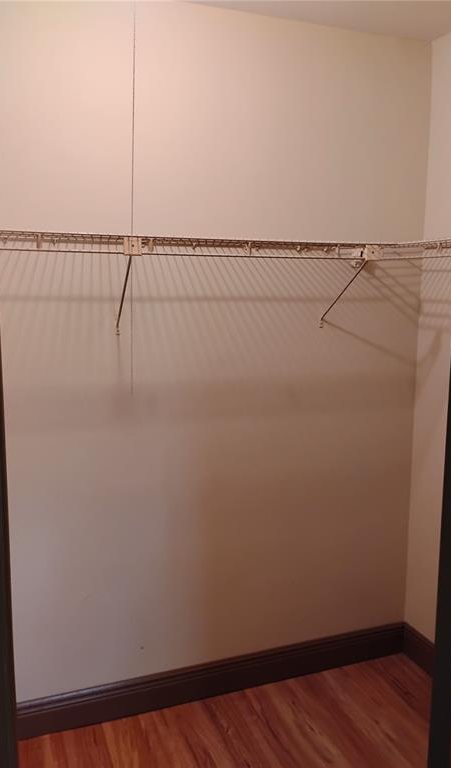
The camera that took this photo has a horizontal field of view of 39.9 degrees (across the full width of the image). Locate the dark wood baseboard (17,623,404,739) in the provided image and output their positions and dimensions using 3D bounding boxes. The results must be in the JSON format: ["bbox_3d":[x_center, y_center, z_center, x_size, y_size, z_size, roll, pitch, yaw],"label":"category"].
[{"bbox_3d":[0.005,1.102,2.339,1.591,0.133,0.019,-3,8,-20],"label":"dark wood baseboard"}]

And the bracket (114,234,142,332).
[{"bbox_3d":[-0.306,-0.286,1.869,0.049,0.284,0.306,-3,8,-20],"label":"bracket"}]

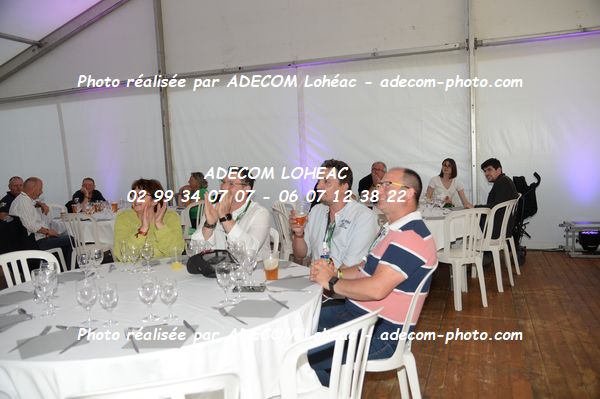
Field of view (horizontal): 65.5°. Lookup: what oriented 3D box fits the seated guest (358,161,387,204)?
[{"bbox_3d":[0.960,0.178,5.638,0.530,1.290,0.780,-3,5,-3],"label":"seated guest"}]

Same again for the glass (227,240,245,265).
[{"bbox_3d":[-0.340,0.303,2.470,0.072,0.155,0.072,-3,5,0],"label":"glass"}]

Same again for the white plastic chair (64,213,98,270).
[{"bbox_3d":[-2.481,0.595,5.673,0.480,0.880,0.530,-1,5,21],"label":"white plastic chair"}]

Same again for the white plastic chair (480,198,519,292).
[{"bbox_3d":[1.892,0.450,4.775,0.480,0.880,0.530,-7,6,-40],"label":"white plastic chair"}]

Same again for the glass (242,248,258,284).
[{"bbox_3d":[-0.264,0.355,2.451,0.074,0.182,0.074,-3,5,0],"label":"glass"}]

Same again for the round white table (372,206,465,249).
[{"bbox_3d":[1.103,0.488,5.009,1.560,0.750,1.560,-3,5,0],"label":"round white table"}]

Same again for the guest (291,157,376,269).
[{"bbox_3d":[0.211,0.439,2.717,0.740,1.330,0.560,-7,6,-41],"label":"guest"}]

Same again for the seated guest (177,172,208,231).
[{"bbox_3d":[-1.369,0.275,6.089,0.750,1.240,0.480,0,5,29],"label":"seated guest"}]

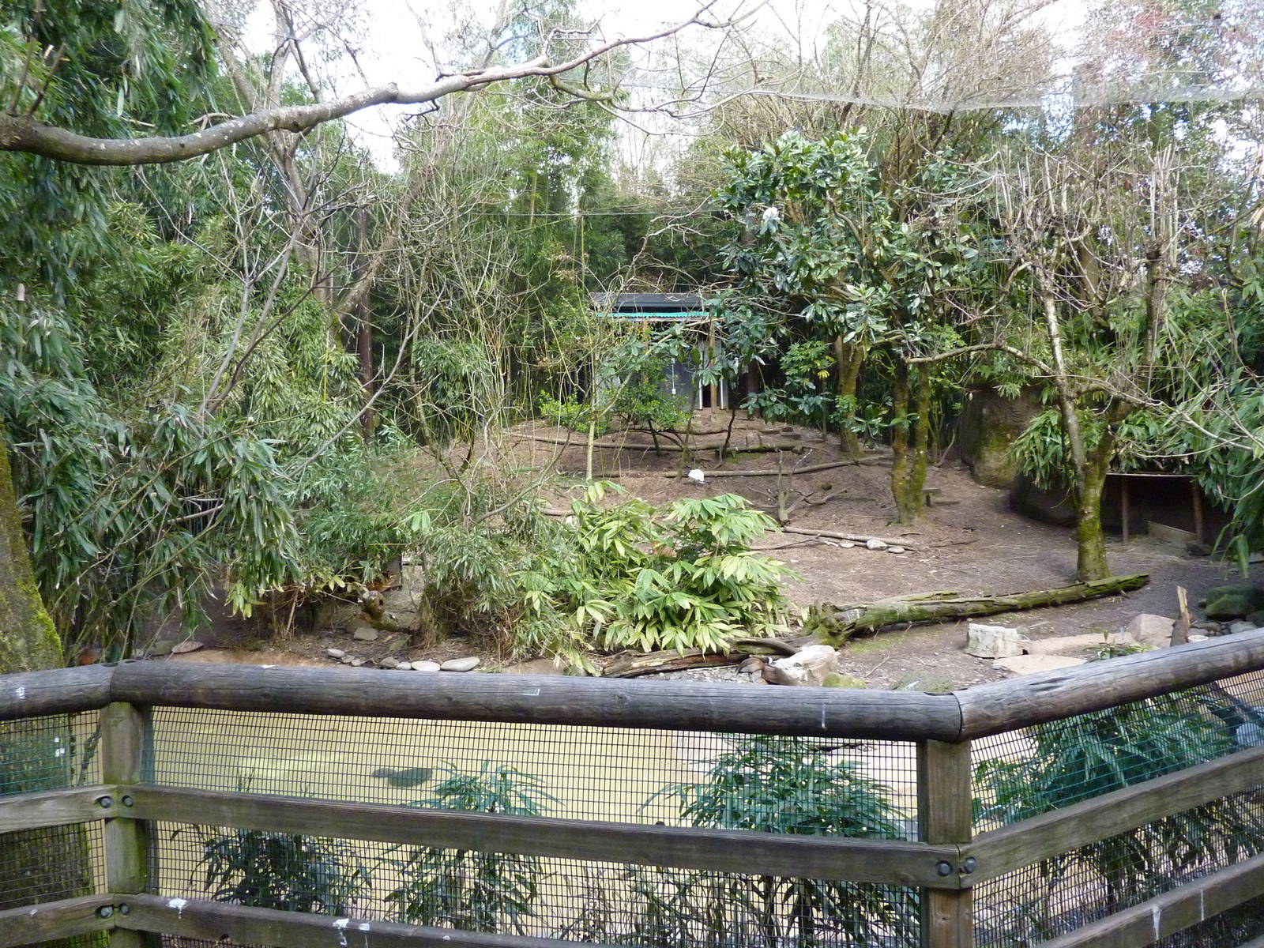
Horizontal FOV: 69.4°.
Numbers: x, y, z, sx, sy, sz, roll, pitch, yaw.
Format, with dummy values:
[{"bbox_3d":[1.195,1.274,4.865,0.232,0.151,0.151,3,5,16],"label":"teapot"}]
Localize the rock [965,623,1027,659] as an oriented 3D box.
[{"bbox_3d":[3.787,1.742,9.500,0.550,0.320,0.360,0,2,15],"label":"rock"}]

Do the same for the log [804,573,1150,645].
[{"bbox_3d":[4.133,1.465,10.450,4.520,0.330,0.400,-4,3,-18],"label":"log"}]

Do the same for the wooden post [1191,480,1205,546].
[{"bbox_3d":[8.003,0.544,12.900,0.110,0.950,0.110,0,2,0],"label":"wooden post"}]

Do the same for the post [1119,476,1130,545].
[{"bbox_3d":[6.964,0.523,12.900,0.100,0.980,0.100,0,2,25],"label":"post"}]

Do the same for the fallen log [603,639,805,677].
[{"bbox_3d":[0.730,1.837,9.210,2.019,0.280,0.340,0,2,-12],"label":"fallen log"}]

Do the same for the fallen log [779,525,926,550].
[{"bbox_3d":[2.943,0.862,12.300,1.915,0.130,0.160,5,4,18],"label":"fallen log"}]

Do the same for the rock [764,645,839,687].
[{"bbox_3d":[1.660,1.893,8.950,0.660,0.330,0.450,0,2,5],"label":"rock"}]

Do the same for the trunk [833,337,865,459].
[{"bbox_3d":[3.713,-1.308,15.600,0.470,2.100,0.360,0,2,12],"label":"trunk"}]

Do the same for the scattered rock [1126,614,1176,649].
[{"bbox_3d":[5.543,1.693,9.750,0.480,0.340,0.420,0,2,25],"label":"scattered rock"}]

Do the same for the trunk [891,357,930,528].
[{"bbox_3d":[3.966,-0.443,13.000,0.520,2.350,0.380,0,2,15],"label":"trunk"}]

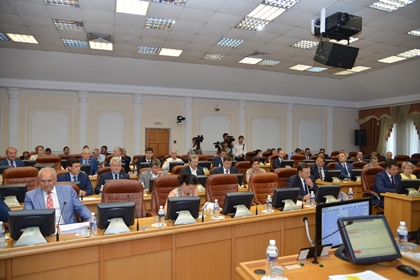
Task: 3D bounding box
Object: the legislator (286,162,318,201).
[{"bbox_3d":[1.340,0.970,3.980,0.560,1.280,0.750,1,0,-27],"label":"legislator"}]

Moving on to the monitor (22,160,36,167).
[{"bbox_3d":[-4.059,0.619,6.350,0.350,0.280,0.180,0,0,-19],"label":"monitor"}]

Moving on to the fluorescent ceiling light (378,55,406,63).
[{"bbox_3d":[5.134,-2.289,7.908,0.600,0.080,0.600,0,0,-19],"label":"fluorescent ceiling light"}]

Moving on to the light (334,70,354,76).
[{"bbox_3d":[4.606,-2.306,9.552,0.600,0.080,0.600,0,0,-19],"label":"light"}]

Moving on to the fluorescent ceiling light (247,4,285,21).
[{"bbox_3d":[1.044,-2.334,5.119,0.600,0.070,0.600,1,0,-19],"label":"fluorescent ceiling light"}]

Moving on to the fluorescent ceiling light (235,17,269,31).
[{"bbox_3d":[0.865,-2.352,5.747,0.600,0.090,0.600,0,0,-19],"label":"fluorescent ceiling light"}]

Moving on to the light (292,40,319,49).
[{"bbox_3d":[2.372,-2.387,6.963,0.600,0.080,0.600,1,0,-19],"label":"light"}]

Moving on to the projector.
[{"bbox_3d":[2.280,-2.010,5.000,0.580,0.250,0.500,1,0,-22],"label":"projector"}]

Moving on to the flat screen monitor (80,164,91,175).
[{"bbox_3d":[-2.828,0.686,6.300,0.380,0.320,0.180,0,0,-16],"label":"flat screen monitor"}]

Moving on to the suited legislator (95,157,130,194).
[{"bbox_3d":[-1.460,0.945,4.330,0.560,1.340,0.750,1,0,-25],"label":"suited legislator"}]

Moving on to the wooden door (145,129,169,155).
[{"bbox_3d":[-1.999,0.585,10.521,0.900,2.000,0.080,1,0,-19],"label":"wooden door"}]

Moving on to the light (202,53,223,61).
[{"bbox_3d":[0.088,-2.405,8.085,0.600,0.080,0.600,1,0,-19],"label":"light"}]

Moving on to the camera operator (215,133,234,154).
[{"bbox_3d":[0.550,0.690,10.300,0.570,1.820,0.600,1,0,-34],"label":"camera operator"}]

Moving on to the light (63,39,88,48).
[{"bbox_3d":[-3.263,-2.353,6.810,0.600,0.070,0.600,1,0,-19],"label":"light"}]

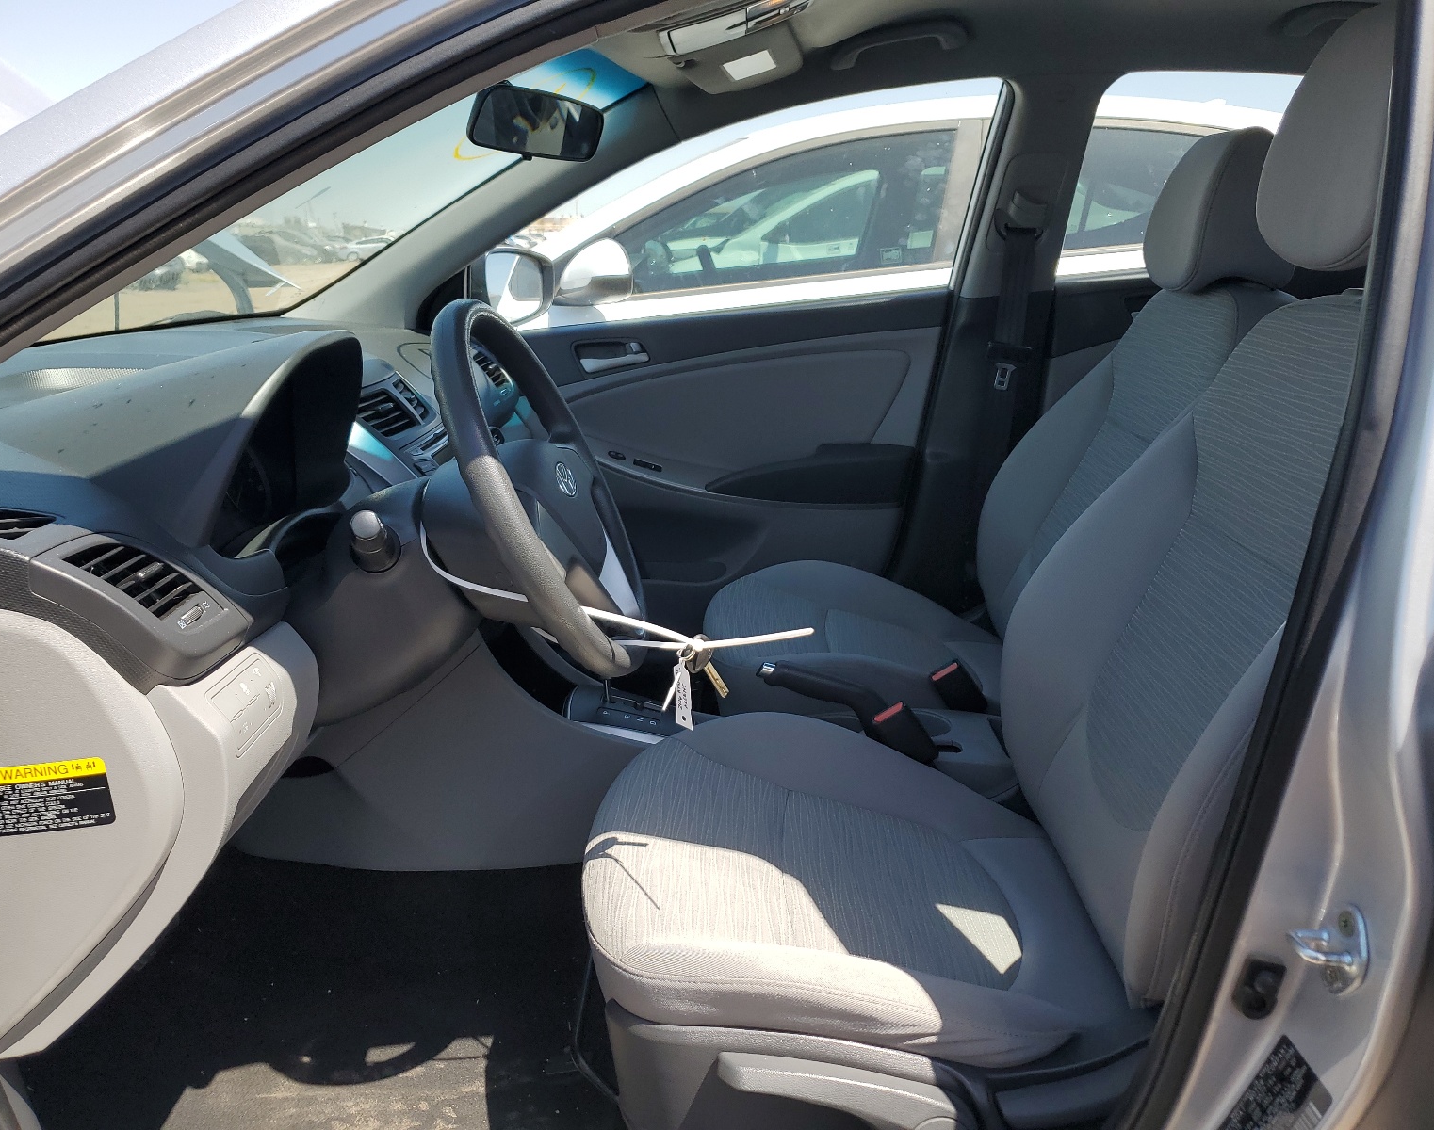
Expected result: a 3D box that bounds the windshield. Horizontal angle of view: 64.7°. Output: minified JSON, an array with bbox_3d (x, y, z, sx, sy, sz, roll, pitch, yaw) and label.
[{"bbox_3d":[-0.560,-0.417,1.315,0.880,0.130,1.360,-29,13,11],"label":"windshield"}]

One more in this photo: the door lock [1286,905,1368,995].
[{"bbox_3d":[0.371,0.234,0.686,0.039,0.053,0.037,-4,17,-2],"label":"door lock"}]

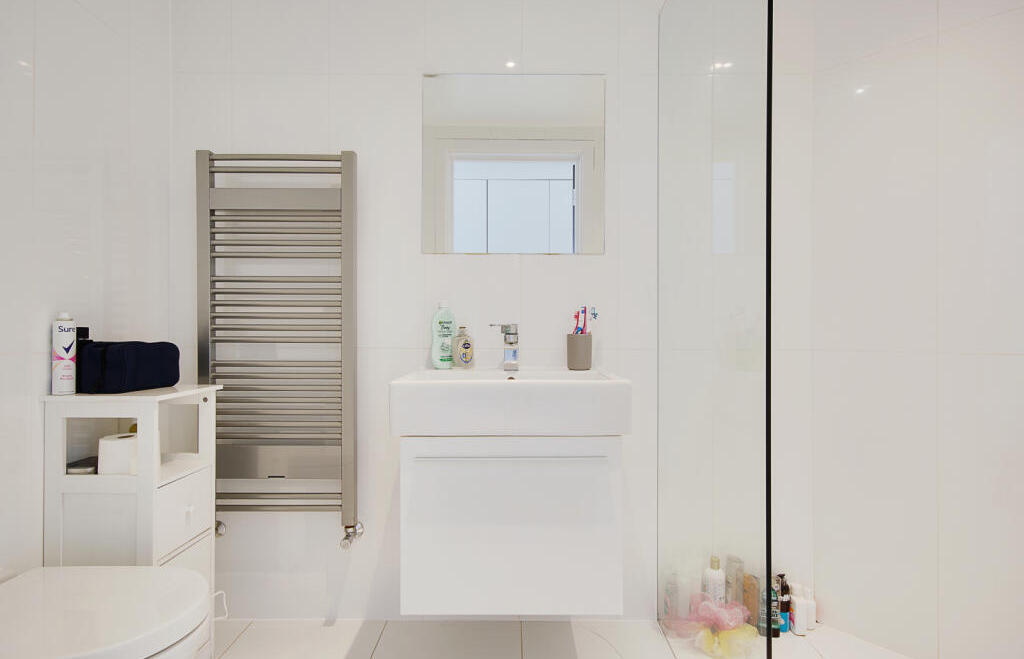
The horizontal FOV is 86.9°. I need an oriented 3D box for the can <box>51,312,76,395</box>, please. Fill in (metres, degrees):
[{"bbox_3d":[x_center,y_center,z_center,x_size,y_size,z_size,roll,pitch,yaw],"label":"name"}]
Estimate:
[{"bbox_3d":[-1.089,0.060,1.318,0.048,0.200,0.048,0,0,37],"label":"can"}]

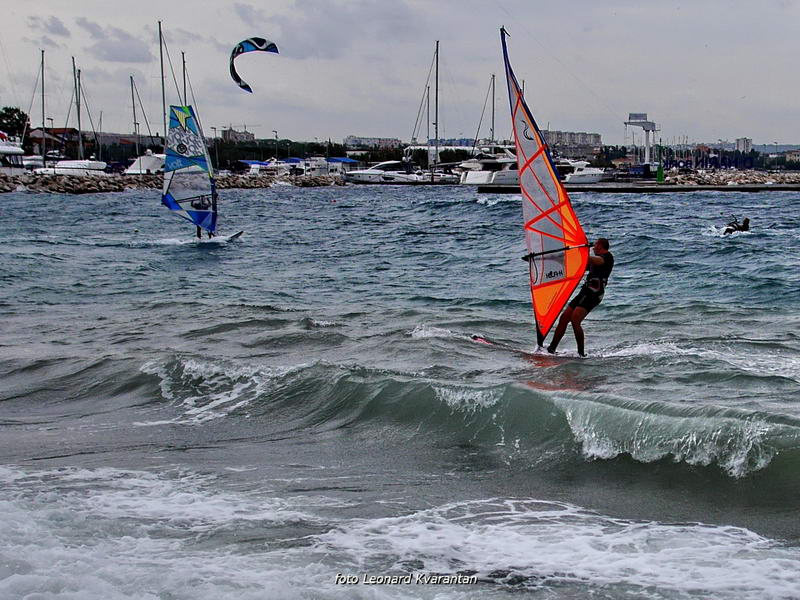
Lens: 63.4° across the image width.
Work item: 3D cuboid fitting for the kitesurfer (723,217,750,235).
[{"bbox_3d":[12.469,-2.766,24.000,0.980,0.620,0.600,1,12,6],"label":"kitesurfer"}]

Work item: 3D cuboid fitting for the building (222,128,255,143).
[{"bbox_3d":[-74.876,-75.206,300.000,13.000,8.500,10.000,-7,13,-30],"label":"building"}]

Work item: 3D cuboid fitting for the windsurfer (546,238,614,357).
[{"bbox_3d":[2.574,-0.057,9.300,0.780,1.660,0.600,-4,12,-16],"label":"windsurfer"}]

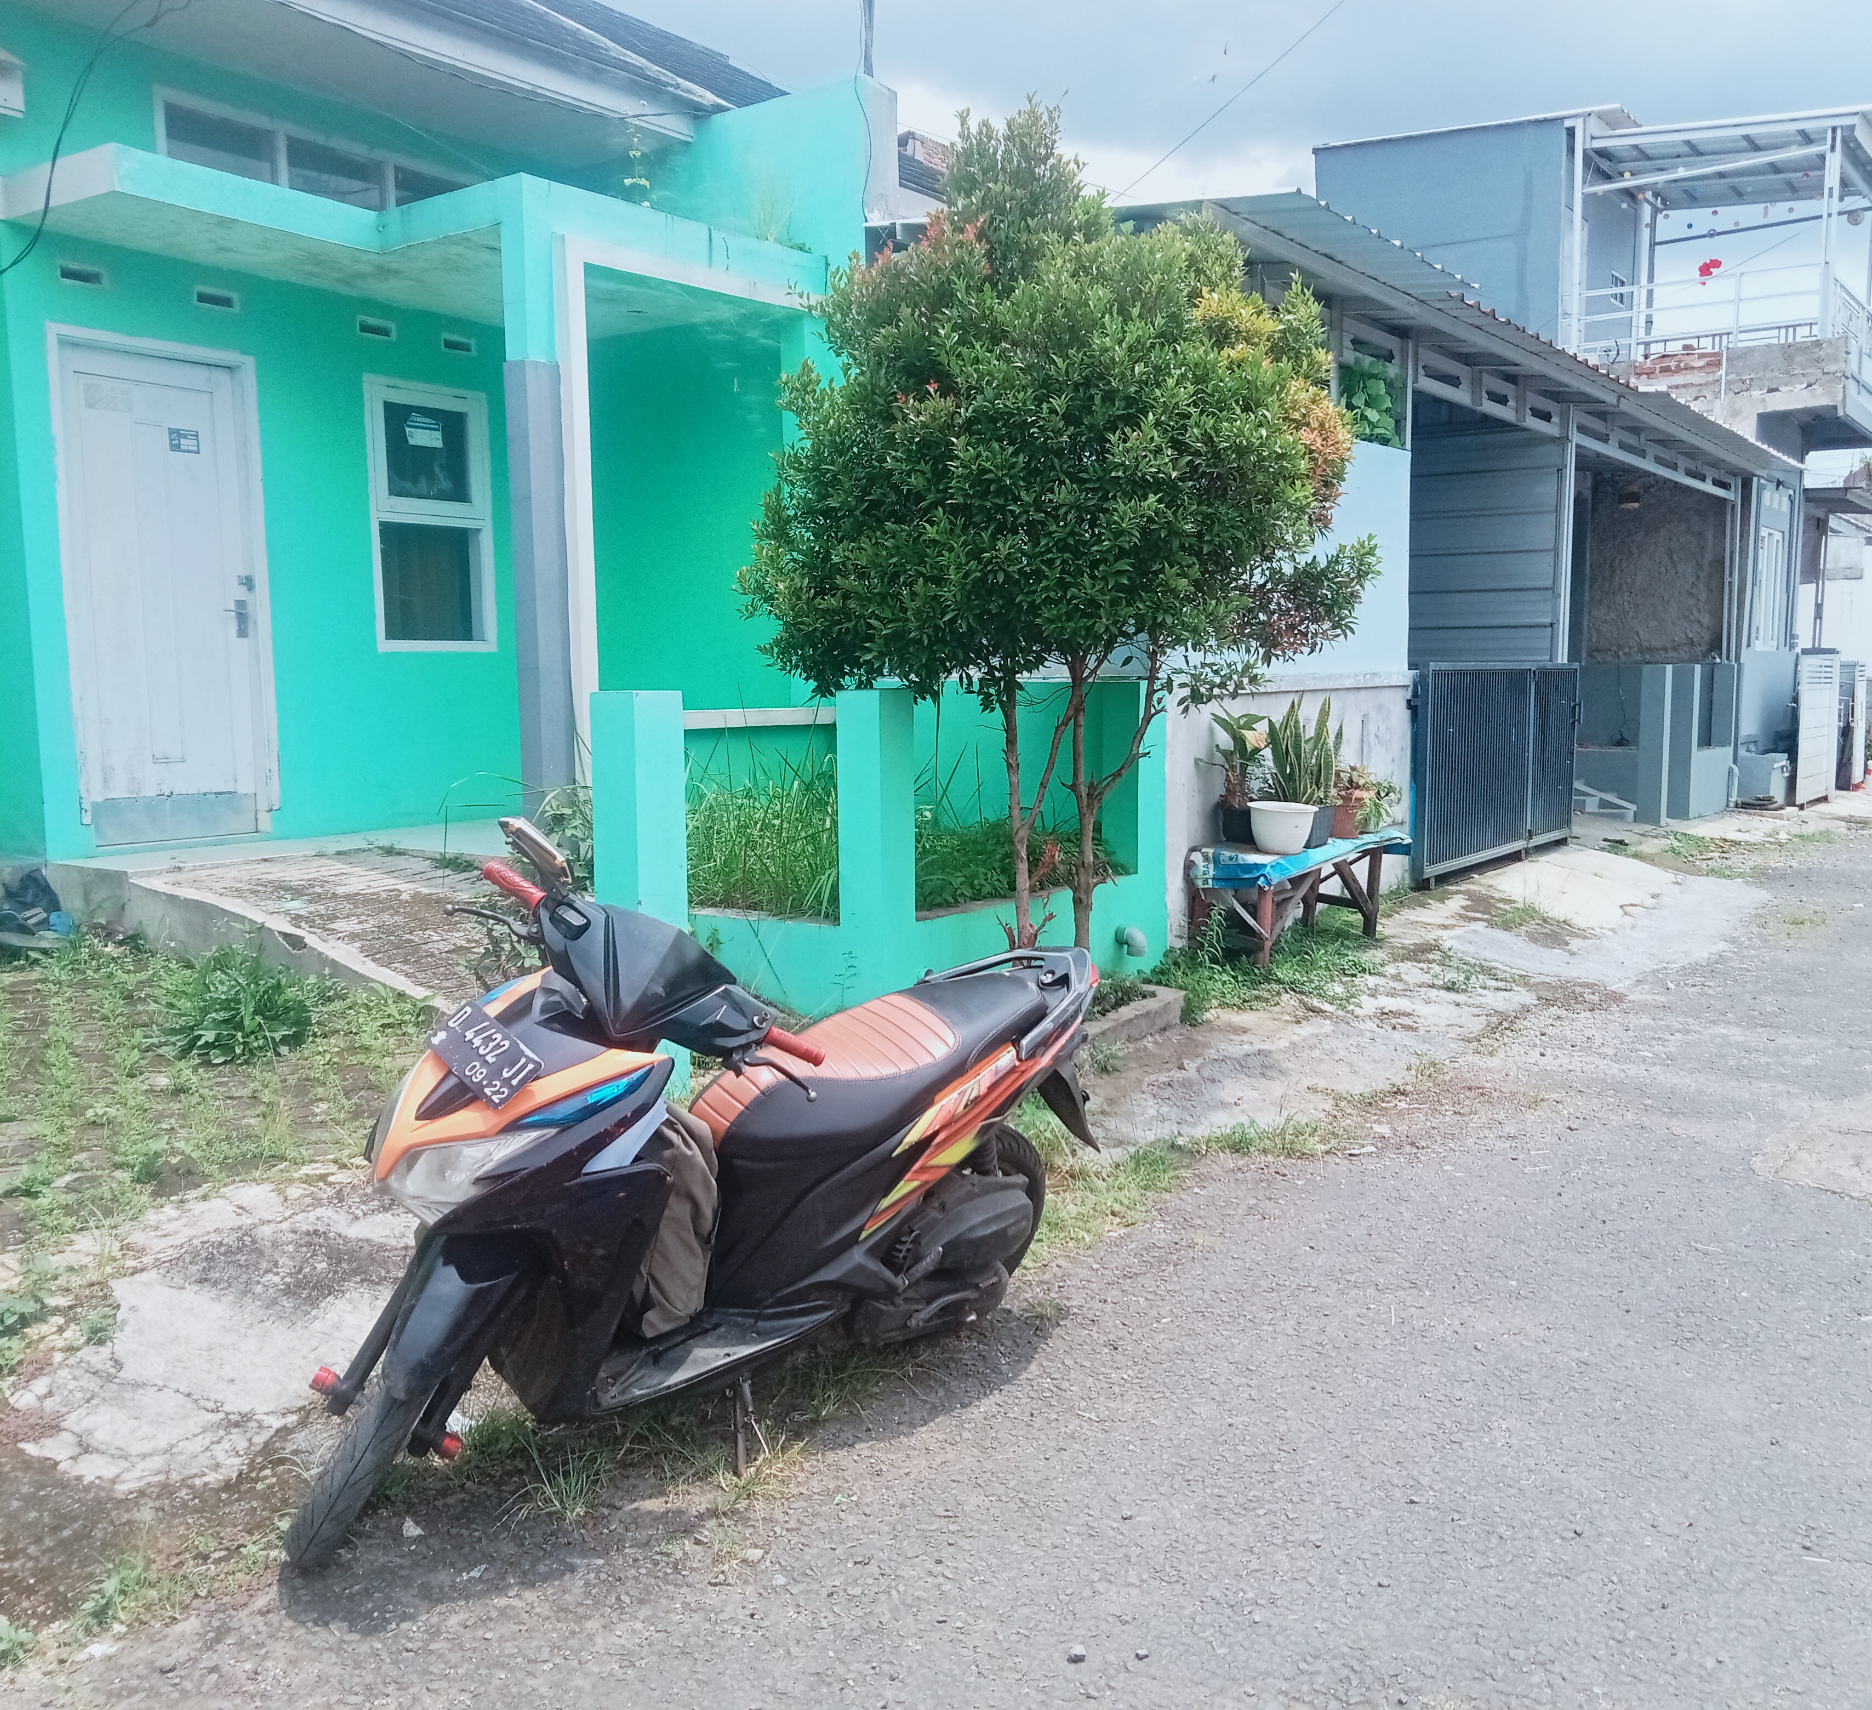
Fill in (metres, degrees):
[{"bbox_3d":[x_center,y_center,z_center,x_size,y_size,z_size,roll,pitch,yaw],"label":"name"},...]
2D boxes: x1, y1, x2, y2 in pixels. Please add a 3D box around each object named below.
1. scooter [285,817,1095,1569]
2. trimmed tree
[{"bbox_3d":[-0.258,0.514,3.328,0.670,1.090,1.900,6,9,44],"label":"scooter"},{"bbox_3d":[0.478,-1.080,7.052,2.300,3.450,2.400,-1,7,0],"label":"trimmed tree"}]

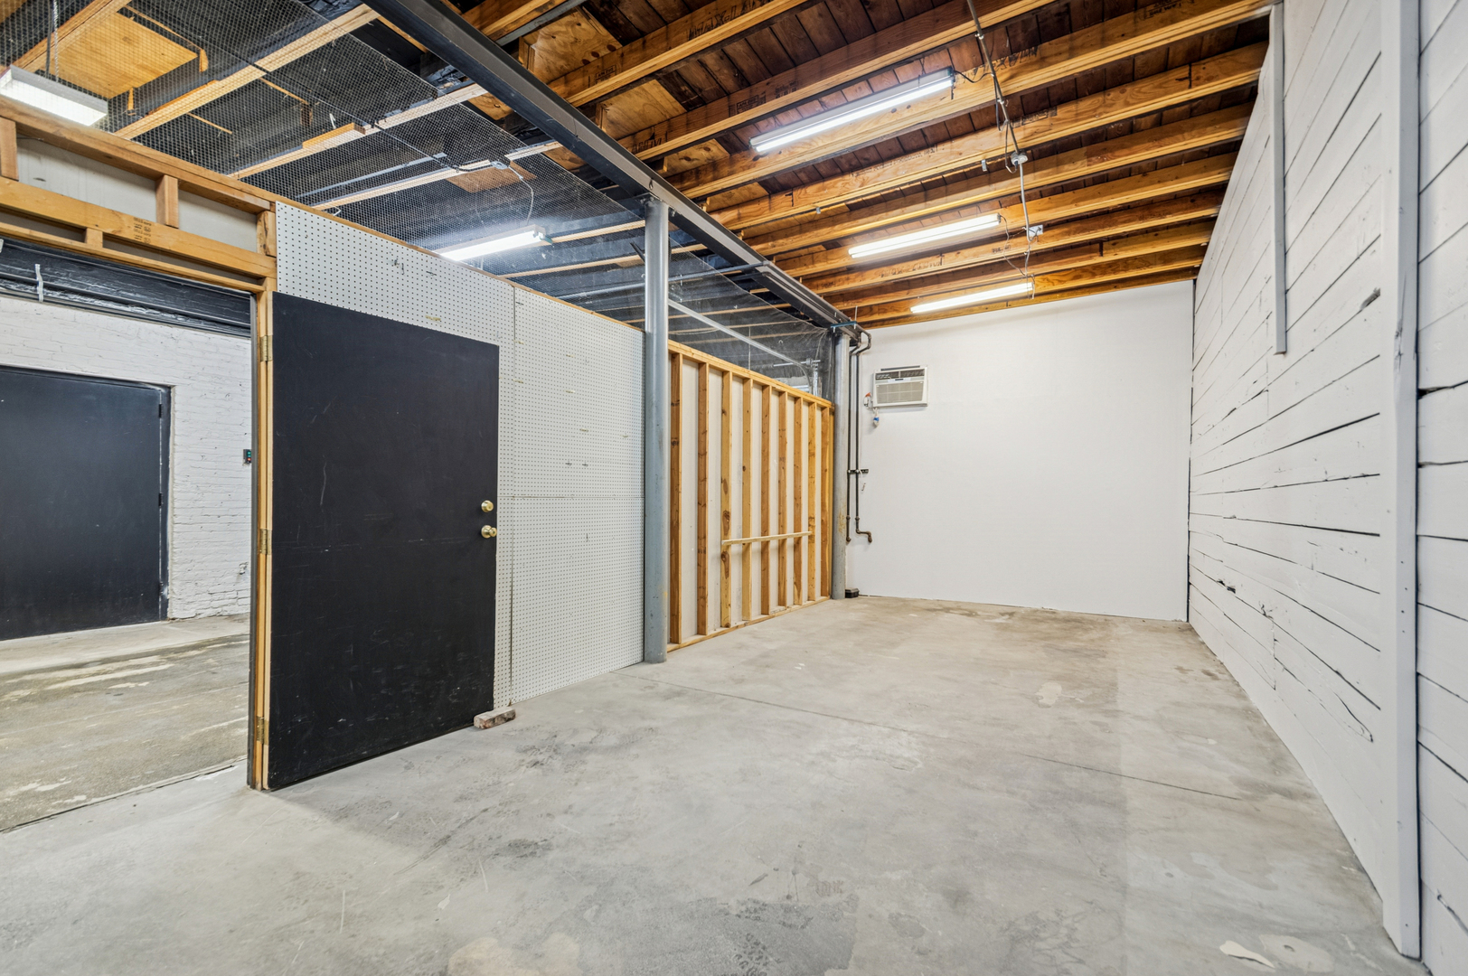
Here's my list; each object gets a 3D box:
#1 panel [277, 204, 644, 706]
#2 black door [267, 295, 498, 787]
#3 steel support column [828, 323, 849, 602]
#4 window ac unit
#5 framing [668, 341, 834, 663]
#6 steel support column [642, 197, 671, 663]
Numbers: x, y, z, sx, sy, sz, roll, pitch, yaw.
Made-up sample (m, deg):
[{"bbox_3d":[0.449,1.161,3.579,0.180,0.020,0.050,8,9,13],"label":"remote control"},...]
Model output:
[{"bbox_3d":[-1.295,0.045,3.564,0.020,2.445,2.430,0,-1,31],"label":"panel"},{"bbox_3d":[-1.602,0.218,2.911,0.048,2.020,1.040,0,-1,35],"label":"black door"},{"bbox_3d":[1.366,-0.313,7.830,0.175,3.410,0.175,0,-1,31],"label":"steel support column"},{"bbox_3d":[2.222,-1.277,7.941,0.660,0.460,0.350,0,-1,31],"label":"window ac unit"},{"bbox_3d":[0.316,0.114,6.329,0.100,2.460,3.570,0,-1,31],"label":"framing"},{"bbox_3d":[-0.587,-0.430,4.630,0.175,3.470,0.175,0,-1,0],"label":"steel support column"}]

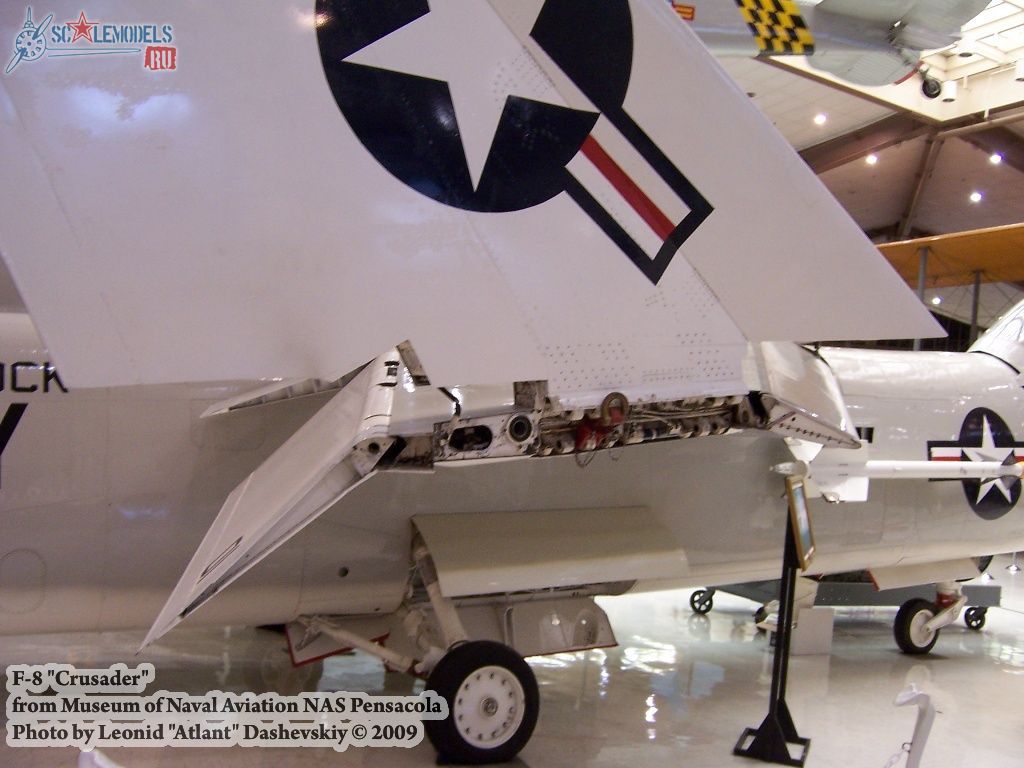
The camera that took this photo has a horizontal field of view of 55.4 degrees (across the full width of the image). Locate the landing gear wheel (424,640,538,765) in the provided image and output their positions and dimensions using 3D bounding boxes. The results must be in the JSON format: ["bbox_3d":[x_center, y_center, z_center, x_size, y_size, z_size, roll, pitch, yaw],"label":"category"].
[{"bbox_3d":[-0.151,1.714,5.250,0.660,0.655,0.175,7,-3,-31],"label":"landing gear wheel"}]

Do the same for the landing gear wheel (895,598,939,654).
[{"bbox_3d":[4.000,2.390,9.620,0.558,0.552,0.148,7,-3,-29],"label":"landing gear wheel"}]

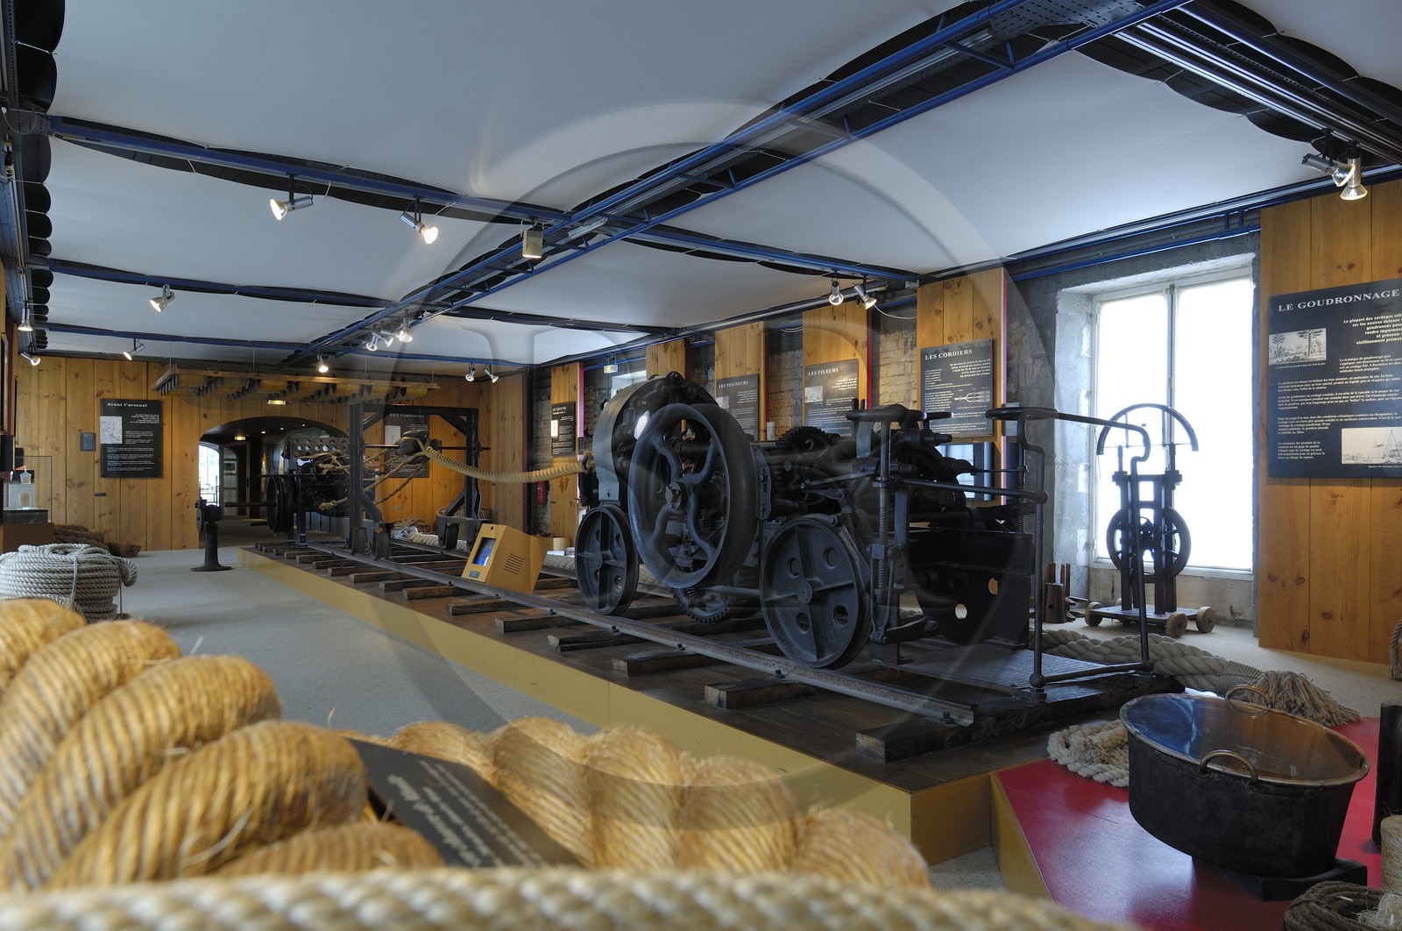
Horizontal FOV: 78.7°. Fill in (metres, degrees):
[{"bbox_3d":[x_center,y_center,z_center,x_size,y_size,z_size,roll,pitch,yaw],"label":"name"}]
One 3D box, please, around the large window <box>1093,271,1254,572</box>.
[{"bbox_3d":[3.848,-0.306,7.025,0.100,2.319,1.317,1,-1,-37],"label":"large window"}]

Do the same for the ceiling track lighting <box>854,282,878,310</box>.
[{"bbox_3d":[1.474,-1.561,7.666,0.209,0.304,0.122,0,-1,20],"label":"ceiling track lighting"}]

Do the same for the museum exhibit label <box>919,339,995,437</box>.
[{"bbox_3d":[2.460,-0.724,8.250,0.020,0.890,0.830,0,-1,-36],"label":"museum exhibit label"}]

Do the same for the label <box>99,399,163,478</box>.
[{"bbox_3d":[-8.900,-0.415,13.383,0.800,1.220,0.020,1,-1,-33],"label":"label"}]

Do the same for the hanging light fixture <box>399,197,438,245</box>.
[{"bbox_3d":[-1.837,-1.596,5.582,0.244,0.303,0.122,0,-1,-4],"label":"hanging light fixture"}]

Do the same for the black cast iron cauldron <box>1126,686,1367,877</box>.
[{"bbox_3d":[1.263,0.730,2.031,0.500,0.290,0.505,7,8,36],"label":"black cast iron cauldron"}]

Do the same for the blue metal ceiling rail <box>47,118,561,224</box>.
[{"bbox_3d":[-2.240,-1.835,5.480,3.100,0.100,0.090,0,-1,-33],"label":"blue metal ceiling rail"}]

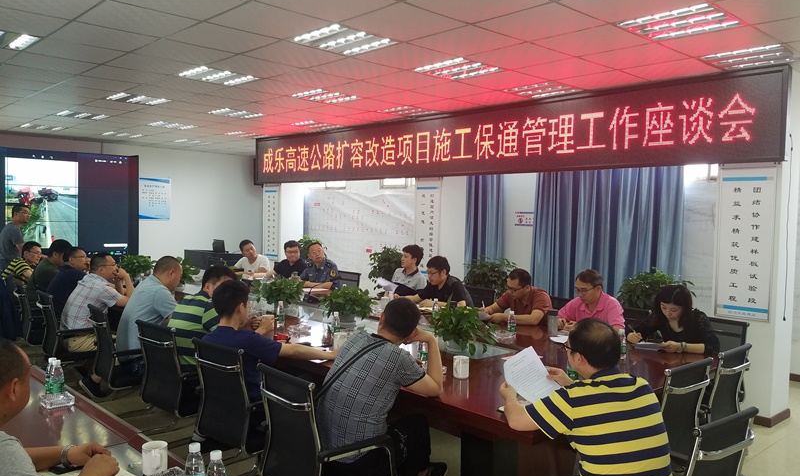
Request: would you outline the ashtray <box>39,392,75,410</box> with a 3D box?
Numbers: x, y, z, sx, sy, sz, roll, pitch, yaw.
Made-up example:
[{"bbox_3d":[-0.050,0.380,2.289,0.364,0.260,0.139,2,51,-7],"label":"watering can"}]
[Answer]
[{"bbox_3d":[-1.510,0.717,2.654,0.109,0.031,0.112,-1,3,-43],"label":"ashtray"}]

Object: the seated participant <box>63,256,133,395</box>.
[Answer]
[{"bbox_3d":[-2.500,0.738,5.100,0.700,1.210,0.500,-2,5,-43],"label":"seated participant"}]

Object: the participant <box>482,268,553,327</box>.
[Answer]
[{"bbox_3d":[0.890,0.831,4.880,0.820,1.200,0.540,-1,3,-39],"label":"participant"}]

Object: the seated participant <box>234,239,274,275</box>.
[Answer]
[{"bbox_3d":[-1.870,0.662,7.500,0.520,1.240,0.780,2,2,13],"label":"seated participant"}]

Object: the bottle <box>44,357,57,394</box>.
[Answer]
[{"bbox_3d":[-1.682,0.677,2.913,0.063,0.187,0.063,-1,3,-30],"label":"bottle"}]

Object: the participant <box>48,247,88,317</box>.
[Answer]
[{"bbox_3d":[-3.020,0.689,5.700,0.700,1.220,0.520,-2,5,-43],"label":"participant"}]

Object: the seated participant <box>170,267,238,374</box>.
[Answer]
[{"bbox_3d":[-1.220,0.795,4.050,0.820,1.260,0.530,-1,3,-42],"label":"seated participant"}]

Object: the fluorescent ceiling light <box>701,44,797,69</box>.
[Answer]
[{"bbox_3d":[2.684,-1.398,4.589,0.600,0.060,0.600,-2,5,-43],"label":"fluorescent ceiling light"}]

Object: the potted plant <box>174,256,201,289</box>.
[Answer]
[{"bbox_3d":[-2.466,0.399,6.750,0.420,0.370,0.420,-1,3,-43],"label":"potted plant"}]

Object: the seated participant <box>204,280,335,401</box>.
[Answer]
[{"bbox_3d":[-0.800,0.873,3.520,0.740,1.270,0.520,-2,4,-45],"label":"seated participant"}]

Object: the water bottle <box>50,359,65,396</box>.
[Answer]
[{"bbox_3d":[-1.562,0.640,2.740,0.063,0.176,0.063,-1,3,-43],"label":"water bottle"}]

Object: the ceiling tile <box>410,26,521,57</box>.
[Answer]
[{"bbox_3d":[0.480,-1.370,4.180,0.595,0.020,0.595,-2,4,-45],"label":"ceiling tile"}]

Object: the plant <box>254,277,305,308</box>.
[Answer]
[{"bbox_3d":[-1.053,0.476,5.250,0.430,0.310,0.430,1,3,0],"label":"plant"}]

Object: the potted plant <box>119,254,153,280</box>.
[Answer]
[{"bbox_3d":[-3.521,0.399,8.000,0.450,0.340,0.460,-2,4,-45],"label":"potted plant"}]

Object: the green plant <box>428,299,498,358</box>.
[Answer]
[{"bbox_3d":[0.418,0.599,4.020,0.440,0.380,0.460,1,3,0],"label":"green plant"}]

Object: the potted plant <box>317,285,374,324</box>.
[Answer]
[{"bbox_3d":[-0.426,0.517,4.780,0.440,0.300,0.440,-2,4,-45],"label":"potted plant"}]

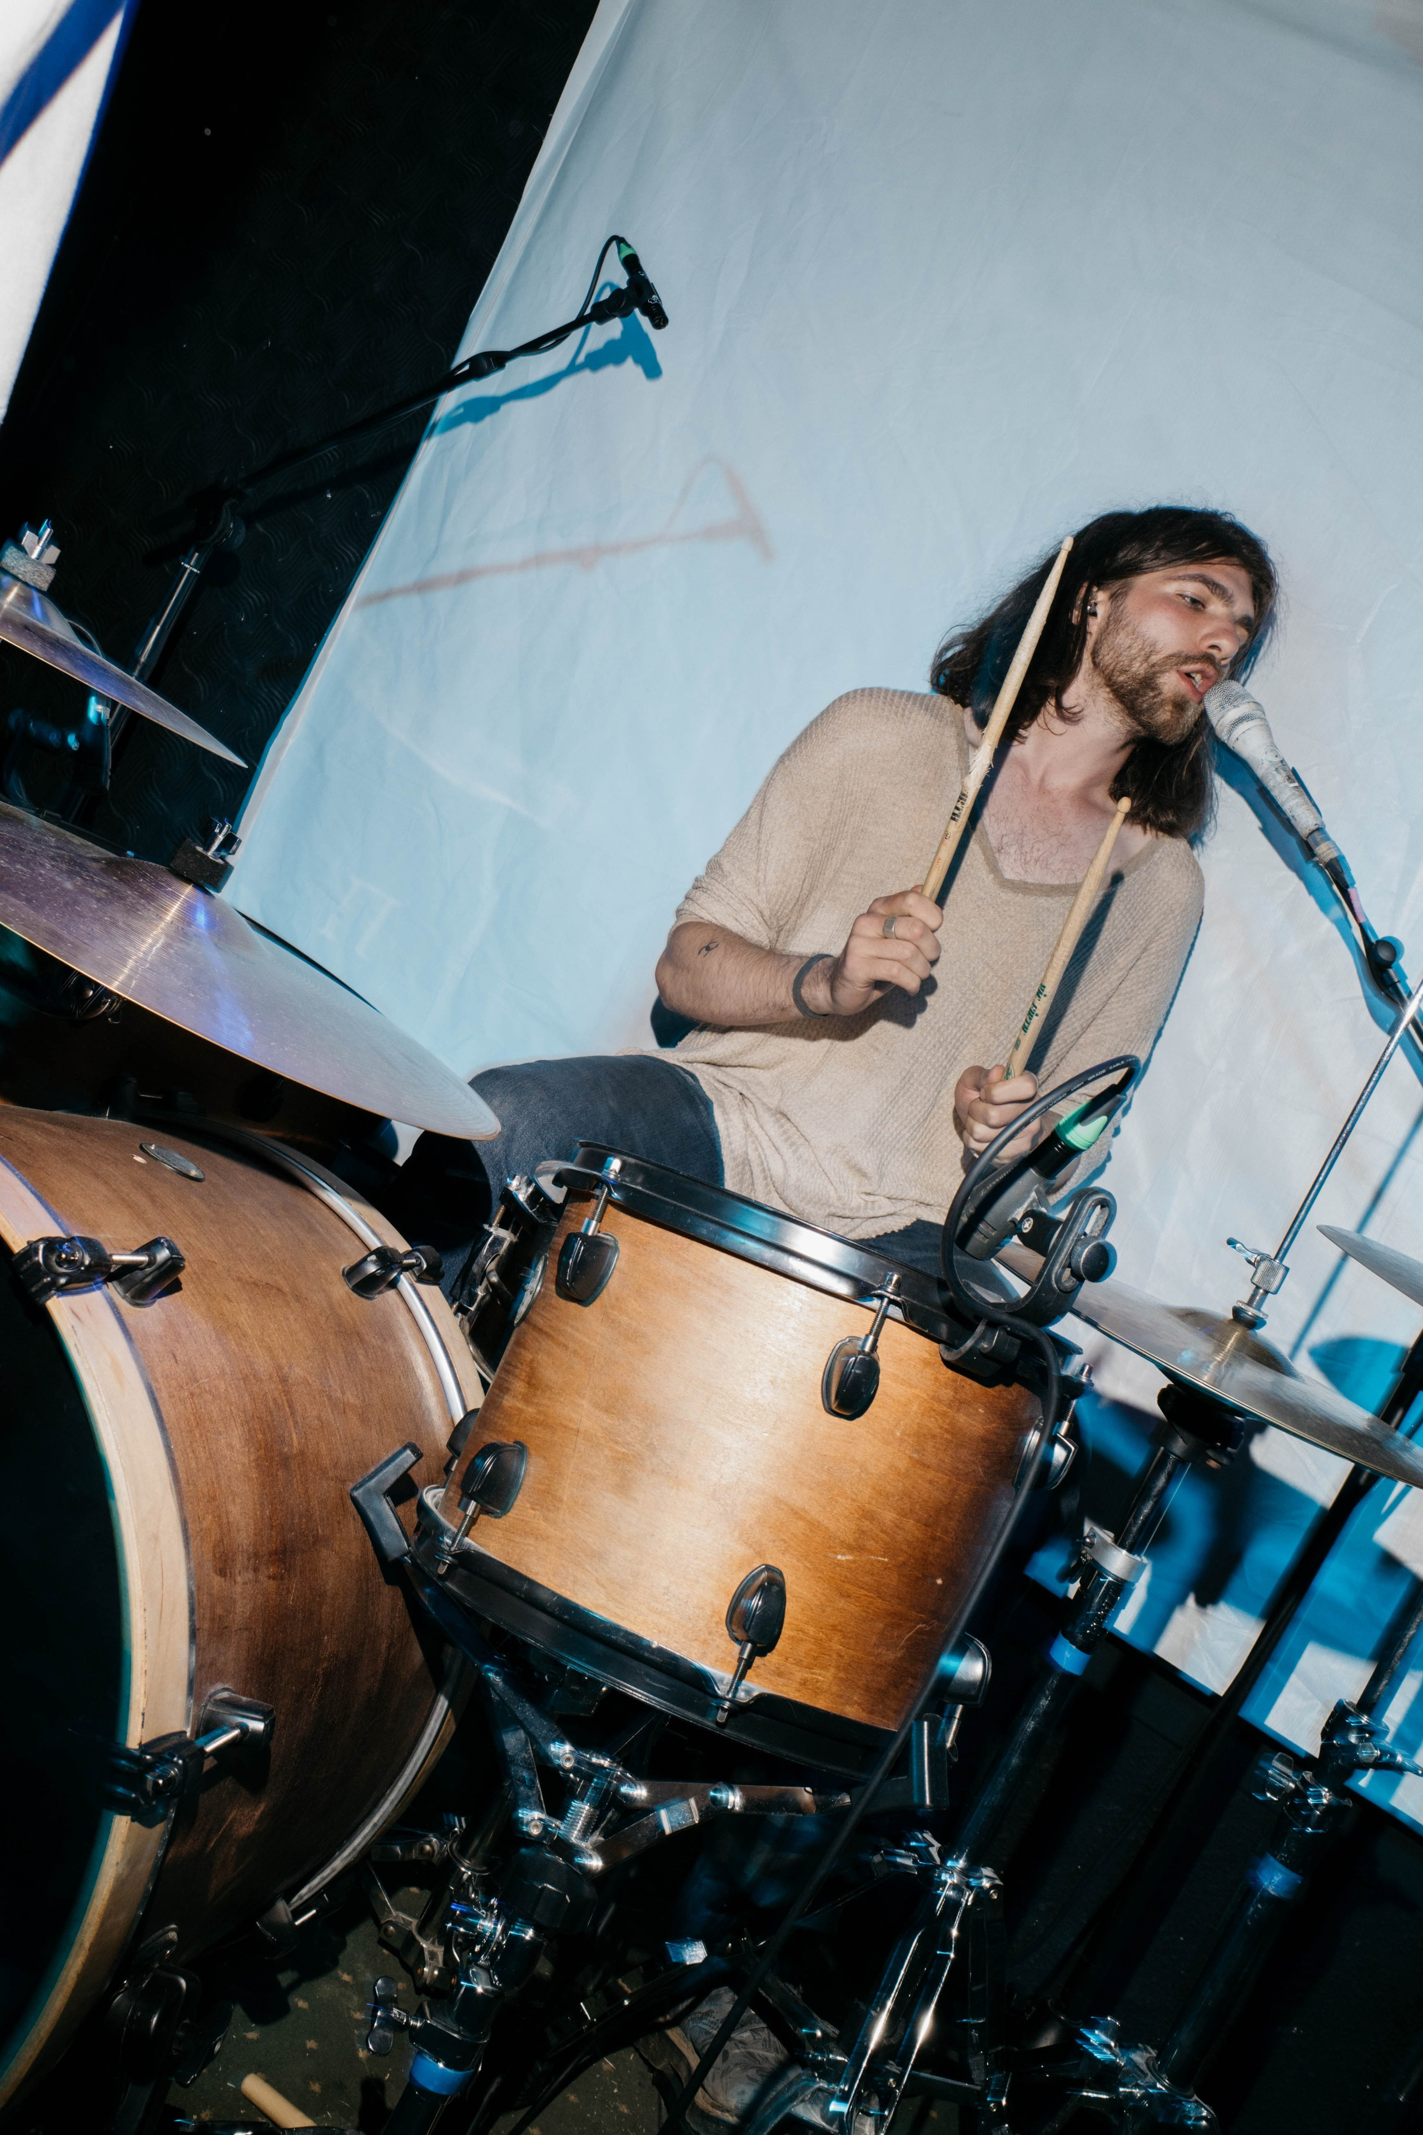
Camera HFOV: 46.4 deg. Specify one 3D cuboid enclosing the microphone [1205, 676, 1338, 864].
[{"bbox_3d":[0.507,-0.266,1.490,0.185,0.050,0.050,64,0,16],"label":"microphone"}]

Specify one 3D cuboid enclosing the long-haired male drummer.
[{"bbox_3d":[0.050,0.045,1.460,0.630,1.340,0.670,26,4,0],"label":"long-haired male drummer"}]

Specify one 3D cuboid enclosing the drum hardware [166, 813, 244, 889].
[{"bbox_3d":[-0.334,-0.144,1.100,0.036,0.044,0.036,29,4,0],"label":"drum hardware"}]

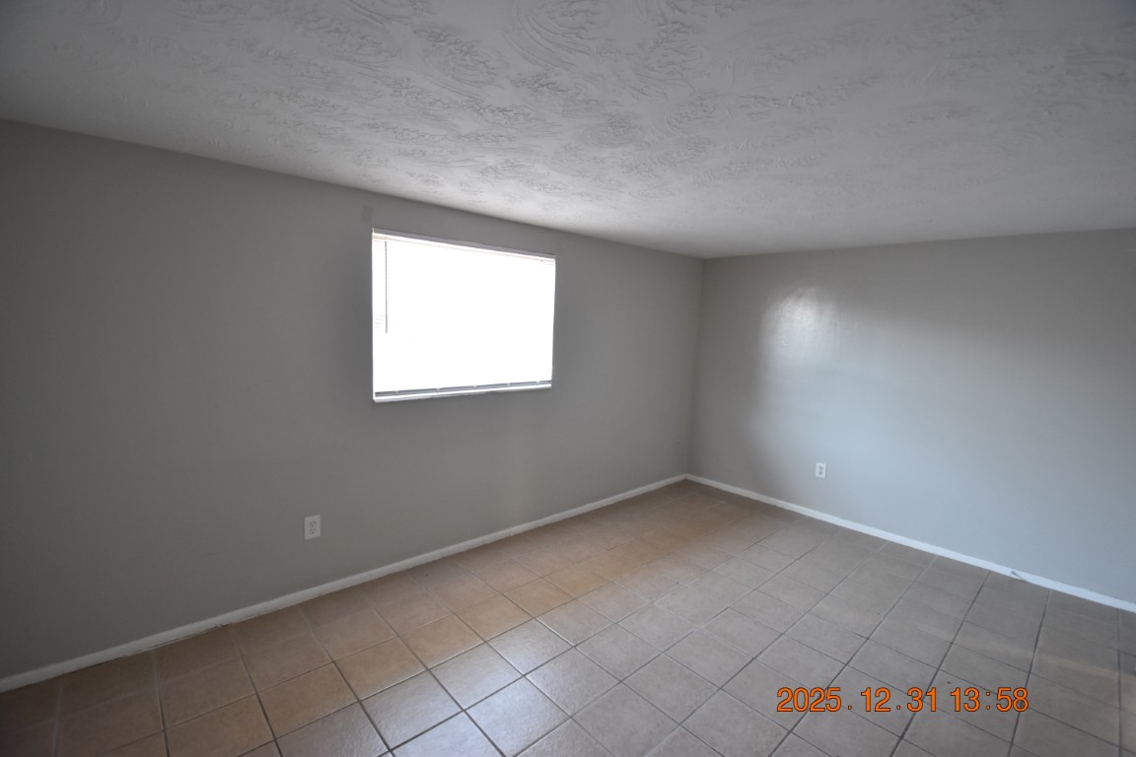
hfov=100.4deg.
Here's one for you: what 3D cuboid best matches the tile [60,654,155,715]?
[{"bbox_3d":[-1.976,1.310,2.045,0.306,0.010,0.306,-2,7,-42],"label":"tile"}]

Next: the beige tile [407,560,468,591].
[{"bbox_3d":[-0.802,1.244,3.029,0.302,0.010,0.280,-3,8,-42],"label":"beige tile"}]

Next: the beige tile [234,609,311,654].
[{"bbox_3d":[-1.517,1.293,2.437,0.306,0.010,0.306,-2,7,-42],"label":"beige tile"}]

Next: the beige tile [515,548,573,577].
[{"bbox_3d":[-0.142,1.248,3.225,0.302,0.010,0.302,-3,8,-42],"label":"beige tile"}]

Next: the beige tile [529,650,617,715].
[{"bbox_3d":[0.021,1.355,2.131,0.303,0.010,0.303,-2,7,-42],"label":"beige tile"}]

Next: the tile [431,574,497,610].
[{"bbox_3d":[-0.612,1.271,2.810,0.303,0.010,0.303,-2,7,-42],"label":"tile"}]

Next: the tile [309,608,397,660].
[{"bbox_3d":[-1.073,1.288,2.393,0.303,0.010,0.303,-2,7,-42],"label":"tile"}]

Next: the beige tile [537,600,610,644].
[{"bbox_3d":[0.044,1.321,2.560,0.302,0.010,0.302,-3,8,-42],"label":"beige tile"}]

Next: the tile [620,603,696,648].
[{"bbox_3d":[0.486,1.348,2.580,0.306,0.010,0.306,-2,7,-42],"label":"tile"}]

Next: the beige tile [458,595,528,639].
[{"bbox_3d":[-0.394,1.303,2.581,0.302,0.010,0.302,-3,8,-42],"label":"beige tile"}]

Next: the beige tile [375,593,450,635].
[{"bbox_3d":[-0.837,1.281,2.589,0.303,0.010,0.303,-2,7,-42],"label":"beige tile"}]

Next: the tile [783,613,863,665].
[{"bbox_3d":[1.373,1.382,2.536,0.306,0.010,0.306,-2,7,-42],"label":"tile"}]

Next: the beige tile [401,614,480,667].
[{"bbox_3d":[-0.631,1.308,2.375,0.303,0.010,0.303,-2,7,-42],"label":"beige tile"}]

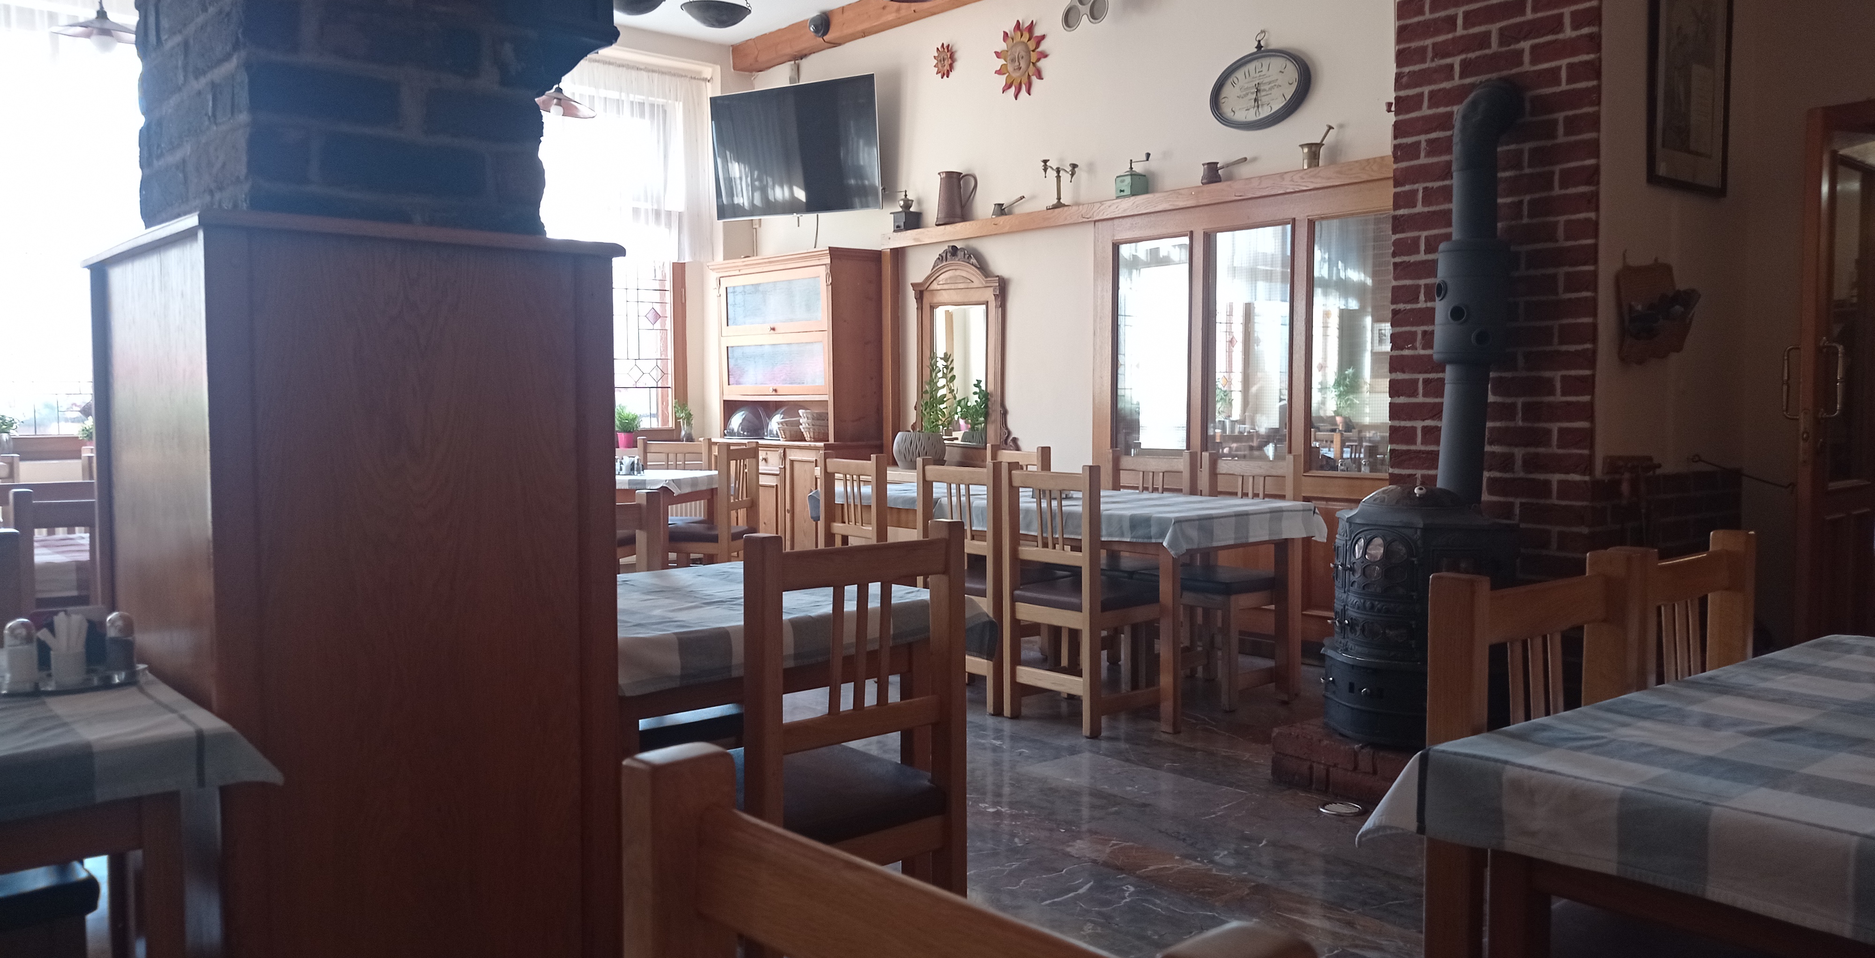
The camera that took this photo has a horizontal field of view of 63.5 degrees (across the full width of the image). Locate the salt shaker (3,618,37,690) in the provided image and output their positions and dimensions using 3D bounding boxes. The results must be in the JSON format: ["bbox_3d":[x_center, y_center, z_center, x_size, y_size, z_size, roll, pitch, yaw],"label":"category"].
[{"bbox_3d":[-1.212,0.232,2.007,0.039,0.090,0.039,-2,4,-39],"label":"salt shaker"}]

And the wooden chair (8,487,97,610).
[{"bbox_3d":[-2.166,0.477,3.925,0.430,0.920,0.460,-3,4,-39],"label":"wooden chair"}]

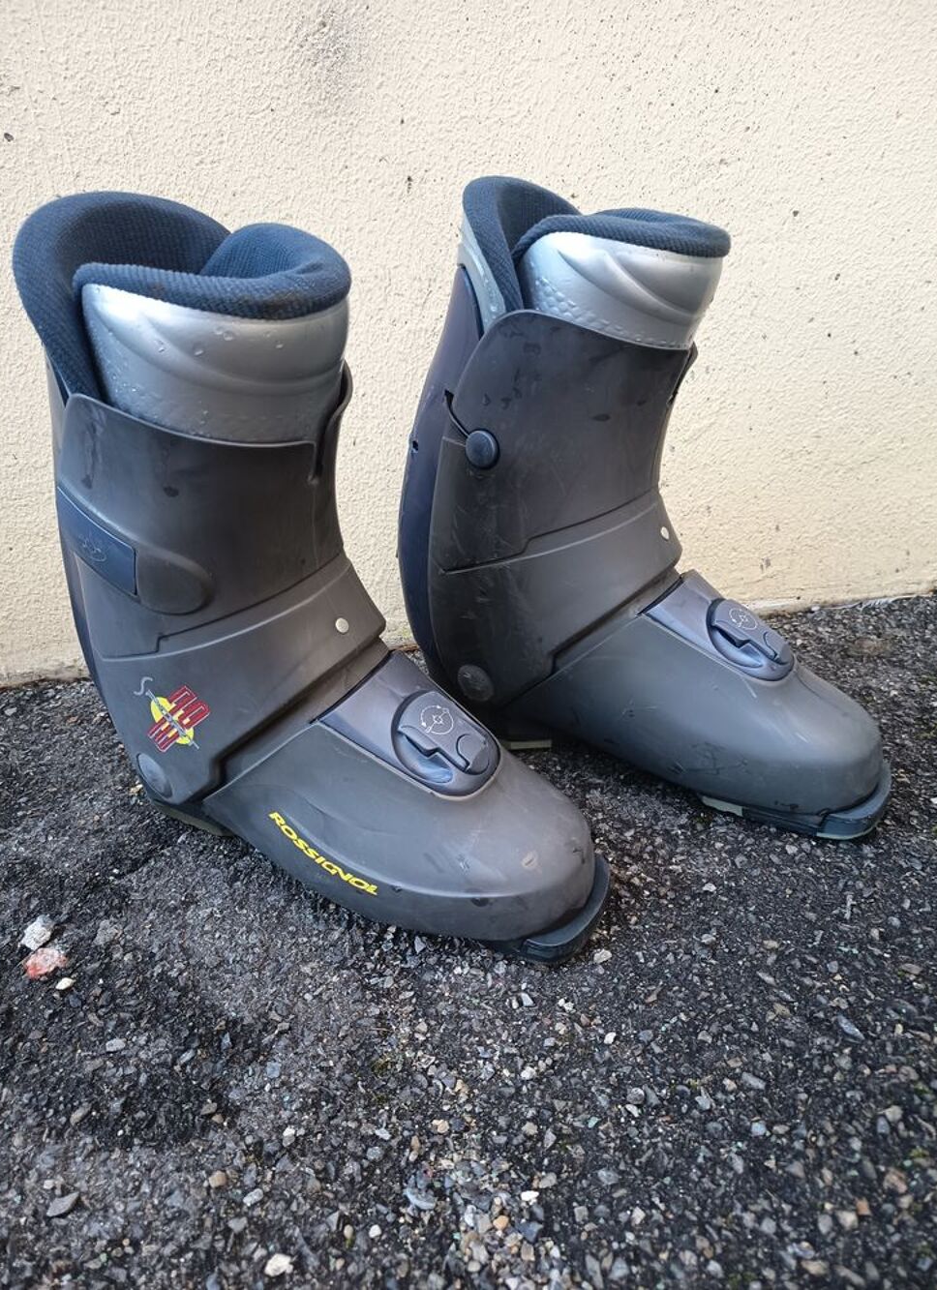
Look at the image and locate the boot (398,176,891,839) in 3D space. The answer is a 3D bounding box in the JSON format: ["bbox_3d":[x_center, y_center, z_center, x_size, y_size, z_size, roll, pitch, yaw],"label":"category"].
[{"bbox_3d":[0.094,-0.087,0.512,0.317,0.340,0.120,17,35,32],"label":"boot"}]

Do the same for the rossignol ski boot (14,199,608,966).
[{"bbox_3d":[-0.077,-0.036,0.433,0.317,0.340,0.120,14,34,25],"label":"rossignol ski boot"}]

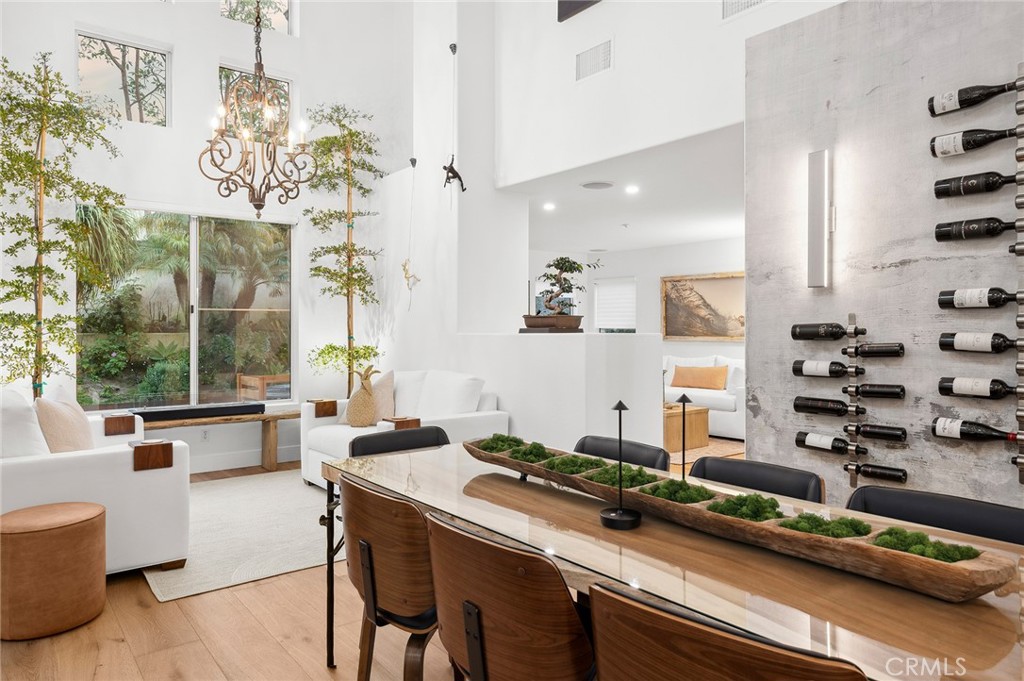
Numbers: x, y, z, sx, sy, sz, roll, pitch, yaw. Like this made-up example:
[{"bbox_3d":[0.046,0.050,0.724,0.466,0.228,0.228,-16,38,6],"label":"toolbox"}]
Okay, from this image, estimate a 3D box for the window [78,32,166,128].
[{"bbox_3d":[-3.236,-2.145,5.463,0.660,0.650,0.100,-1,1,-39],"label":"window"}]

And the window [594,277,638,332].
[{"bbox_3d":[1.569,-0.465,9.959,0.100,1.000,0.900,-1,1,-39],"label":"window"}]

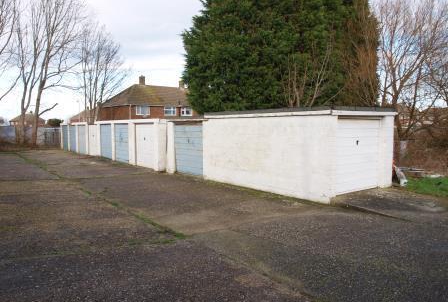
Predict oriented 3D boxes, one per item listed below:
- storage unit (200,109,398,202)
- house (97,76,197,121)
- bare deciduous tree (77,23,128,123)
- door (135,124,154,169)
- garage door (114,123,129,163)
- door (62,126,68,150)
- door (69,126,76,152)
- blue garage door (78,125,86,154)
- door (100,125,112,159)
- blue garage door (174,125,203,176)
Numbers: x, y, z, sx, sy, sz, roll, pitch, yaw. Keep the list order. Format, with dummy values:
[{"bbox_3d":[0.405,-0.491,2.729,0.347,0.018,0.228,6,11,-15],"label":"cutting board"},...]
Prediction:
[{"bbox_3d":[1.995,-0.111,11.343,2.864,2.278,5.524,-3,5,-36],"label":"storage unit"},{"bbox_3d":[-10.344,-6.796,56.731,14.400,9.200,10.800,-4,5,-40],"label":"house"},{"bbox_3d":[-13.410,-7.321,40.009,5.500,12.700,5.300,-2,4,-18],"label":"bare deciduous tree"},{"bbox_3d":[-3.415,-0.201,15.925,0.100,1.856,1.874,-3,5,-36],"label":"door"},{"bbox_3d":[-5.101,-0.379,18.234,0.100,1.838,1.781,-3,5,-36],"label":"garage door"},{"bbox_3d":[-12.608,-1.005,28.900,0.140,2.000,2.080,-3,5,-37],"label":"door"},{"bbox_3d":[-11.254,-0.890,27.100,0.140,2.000,2.080,-3,5,-37],"label":"door"},{"bbox_3d":[-9.798,-0.758,25.200,0.140,2.000,2.080,-3,5,-37],"label":"blue garage door"},{"bbox_3d":[-6.510,-0.520,20.226,0.100,1.829,1.752,-3,5,-36],"label":"door"},{"bbox_3d":[-1.266,-0.054,13.738,0.100,1.838,1.865,-3,5,-36],"label":"blue garage door"}]

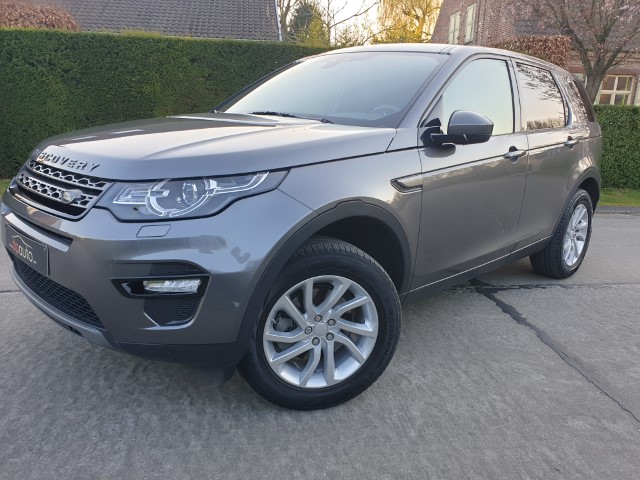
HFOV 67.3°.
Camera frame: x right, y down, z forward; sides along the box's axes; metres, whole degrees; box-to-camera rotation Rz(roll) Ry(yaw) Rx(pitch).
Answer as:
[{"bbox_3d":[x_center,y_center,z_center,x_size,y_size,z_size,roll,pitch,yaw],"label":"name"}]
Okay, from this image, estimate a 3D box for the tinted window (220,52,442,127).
[{"bbox_3d":[0.017,-0.919,2.850,1.500,0.150,0.820,16,54,43],"label":"tinted window"}]

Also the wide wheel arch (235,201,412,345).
[{"bbox_3d":[0.047,0.070,1.909,0.950,0.480,0.160,-12,20,-43],"label":"wide wheel arch"}]

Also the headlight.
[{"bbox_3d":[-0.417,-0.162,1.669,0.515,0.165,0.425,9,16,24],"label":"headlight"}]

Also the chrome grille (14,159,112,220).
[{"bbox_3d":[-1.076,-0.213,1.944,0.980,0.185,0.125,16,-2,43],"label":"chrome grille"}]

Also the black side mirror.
[{"bbox_3d":[0.643,-0.513,2.192,0.260,0.165,0.240,-12,20,-43],"label":"black side mirror"}]

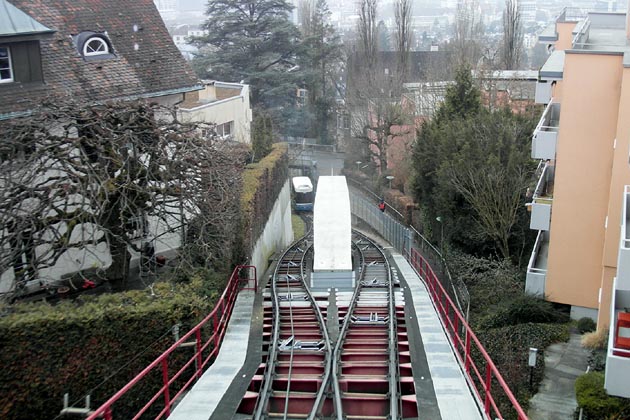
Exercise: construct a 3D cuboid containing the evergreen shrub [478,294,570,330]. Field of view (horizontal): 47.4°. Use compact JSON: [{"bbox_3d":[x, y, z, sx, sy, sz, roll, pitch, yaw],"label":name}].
[{"bbox_3d":[7.550,3.750,25.800,3.050,1.200,2.100,5,18,17],"label":"evergreen shrub"}]

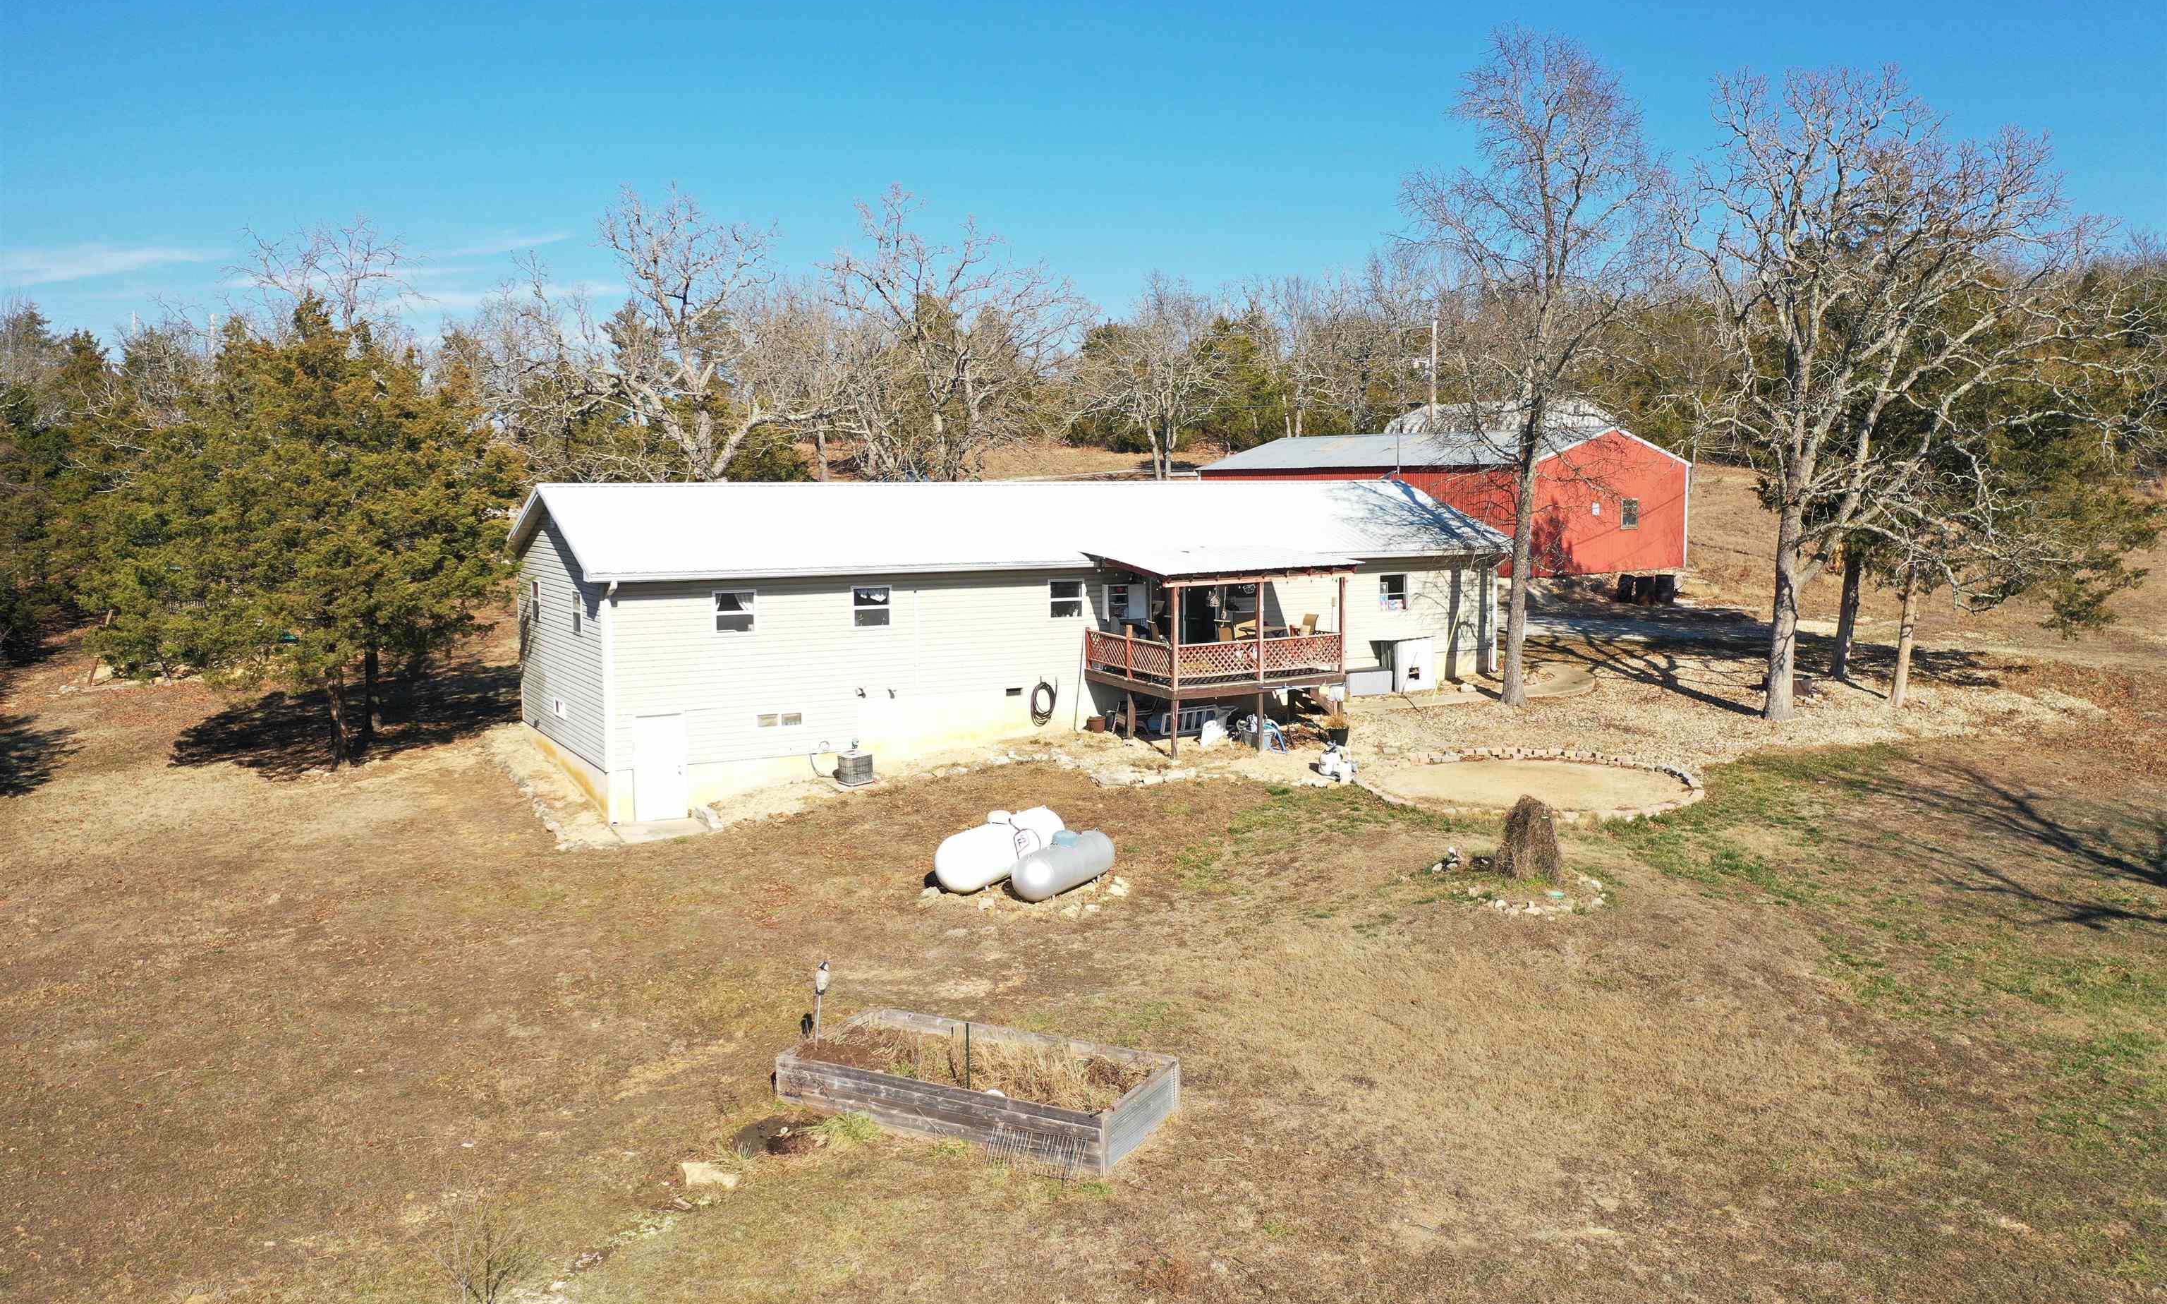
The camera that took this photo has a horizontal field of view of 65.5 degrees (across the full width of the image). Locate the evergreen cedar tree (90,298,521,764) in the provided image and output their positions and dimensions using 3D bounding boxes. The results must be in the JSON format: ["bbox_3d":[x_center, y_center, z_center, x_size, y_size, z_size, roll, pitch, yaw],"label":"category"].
[{"bbox_3d":[-17.762,-2.742,38.480,9.800,10.513,8.800,-3,6,-25],"label":"evergreen cedar tree"}]

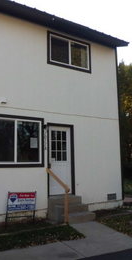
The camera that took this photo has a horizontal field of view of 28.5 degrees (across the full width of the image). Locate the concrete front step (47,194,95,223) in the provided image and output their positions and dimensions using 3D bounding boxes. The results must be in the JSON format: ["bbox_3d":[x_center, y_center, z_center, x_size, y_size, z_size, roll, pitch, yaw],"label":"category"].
[{"bbox_3d":[0.081,2.110,7.025,0.760,0.557,1.400,4,-9,-32],"label":"concrete front step"}]

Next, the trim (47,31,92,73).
[{"bbox_3d":[0.143,-2.527,8.615,1.712,1.083,0.100,4,-9,-32],"label":"trim"}]

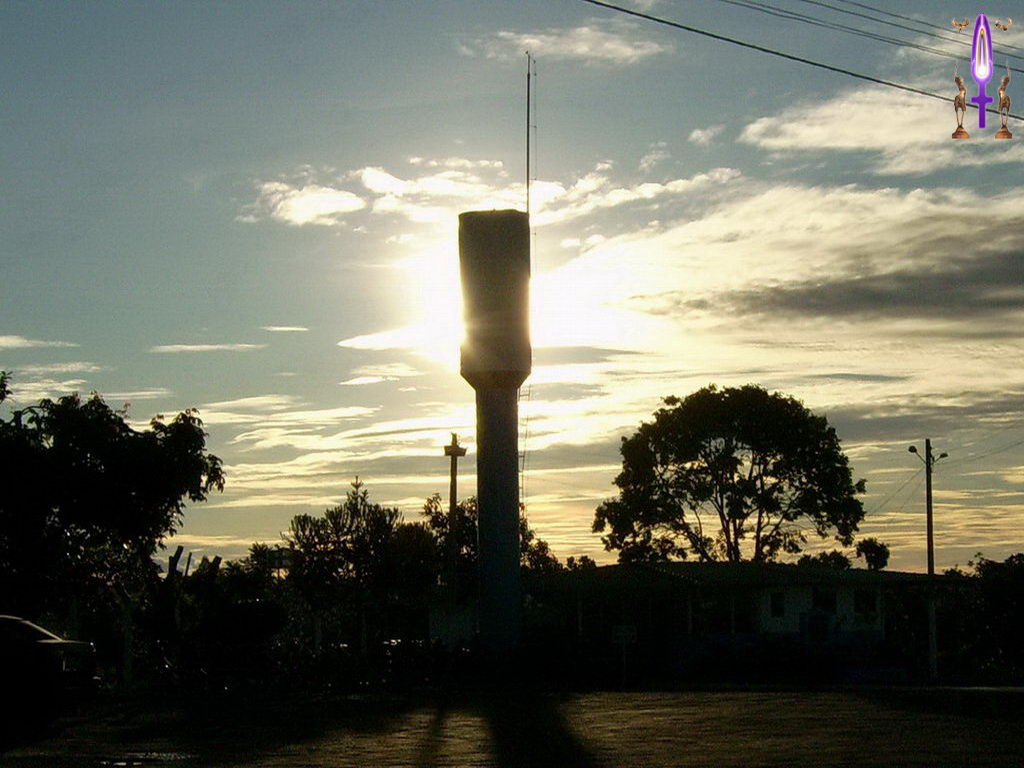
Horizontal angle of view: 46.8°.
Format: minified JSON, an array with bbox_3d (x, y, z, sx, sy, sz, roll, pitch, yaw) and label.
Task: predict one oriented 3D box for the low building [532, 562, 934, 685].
[{"bbox_3d":[7.225,8.031,42.233,13.230,3.430,8.500,0,-10,0],"label":"low building"}]

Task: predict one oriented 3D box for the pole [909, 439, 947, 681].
[{"bbox_3d":[10.469,4.362,29.686,0.970,6.040,0.400,0,-10,0],"label":"pole"}]

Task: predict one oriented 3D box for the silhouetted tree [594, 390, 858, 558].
[{"bbox_3d":[10.307,6.320,57.798,13.010,12.390,12.000,0,-10,0],"label":"silhouetted tree"}]

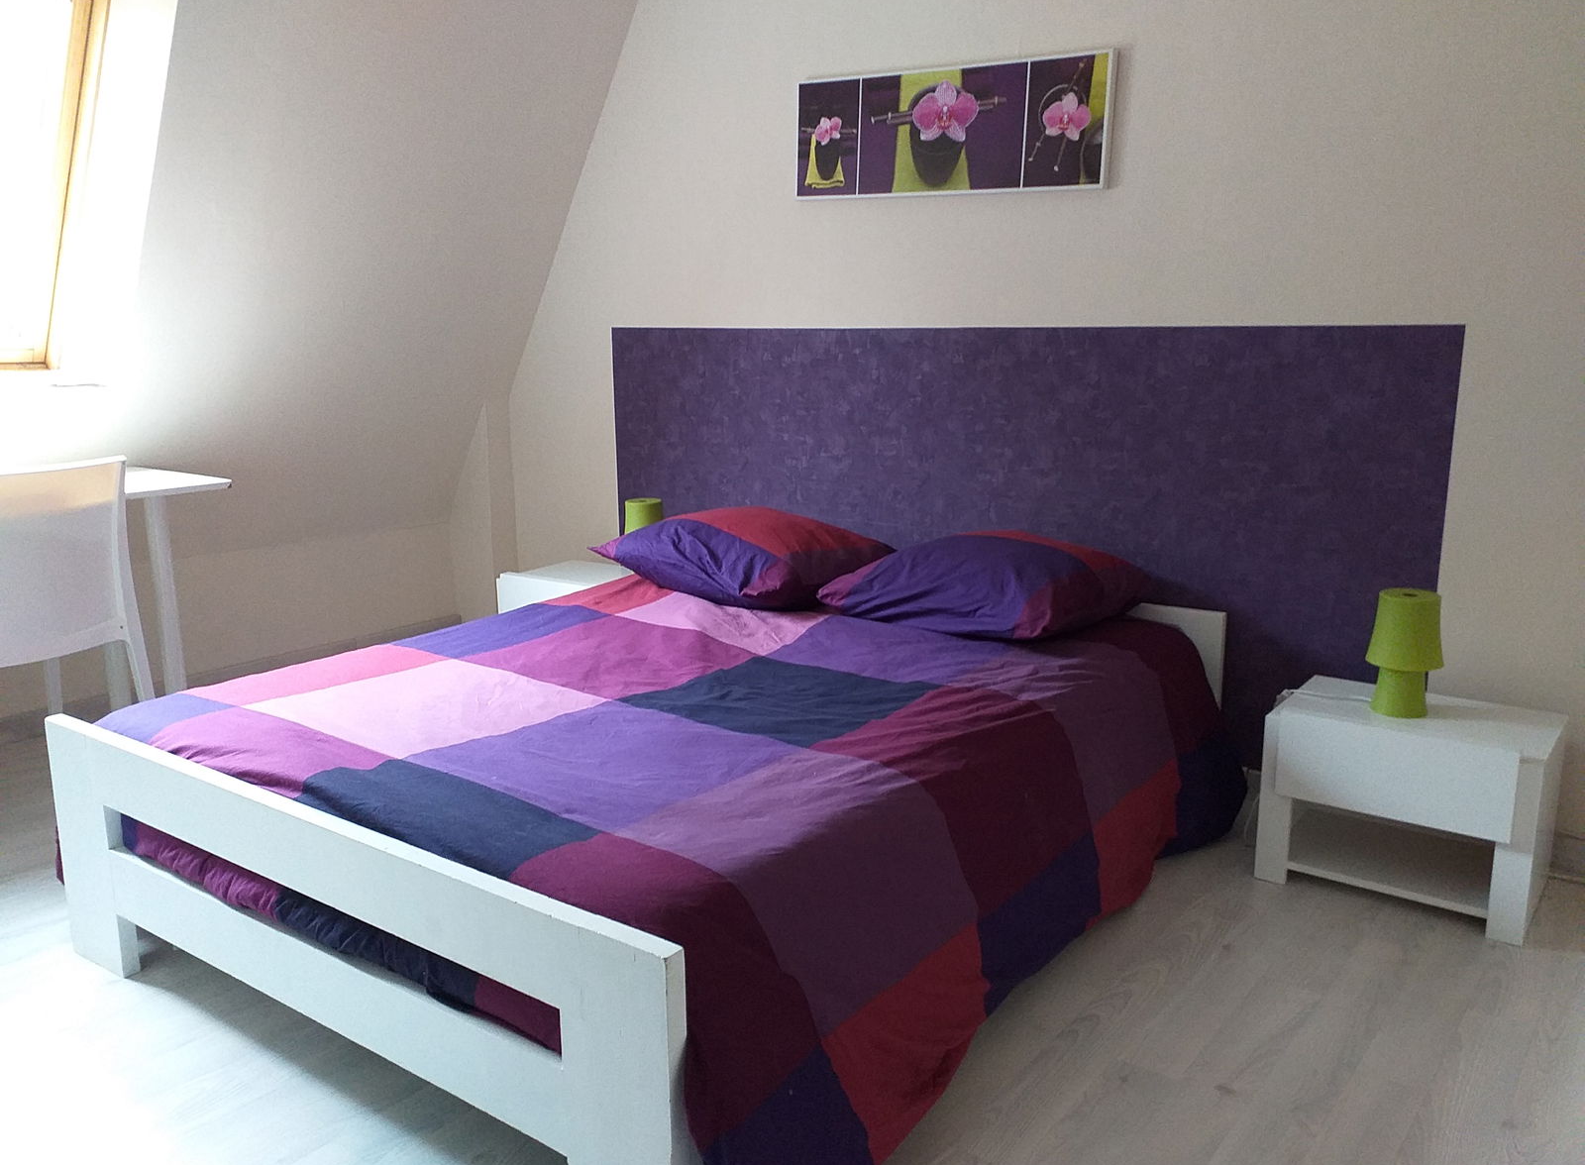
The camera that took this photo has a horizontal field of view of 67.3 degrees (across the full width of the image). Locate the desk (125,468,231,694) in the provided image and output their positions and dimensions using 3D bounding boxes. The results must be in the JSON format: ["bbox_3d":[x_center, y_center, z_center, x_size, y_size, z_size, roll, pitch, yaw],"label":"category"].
[{"bbox_3d":[-1.952,0.188,2.737,0.500,0.775,1.150,8,14,34],"label":"desk"}]

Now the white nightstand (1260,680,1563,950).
[{"bbox_3d":[1.283,0.452,2.486,0.494,0.364,0.380,9,14,37],"label":"white nightstand"}]

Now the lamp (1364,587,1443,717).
[{"bbox_3d":[1.260,0.144,2.452,0.160,0.247,0.160,8,14,34],"label":"lamp"}]

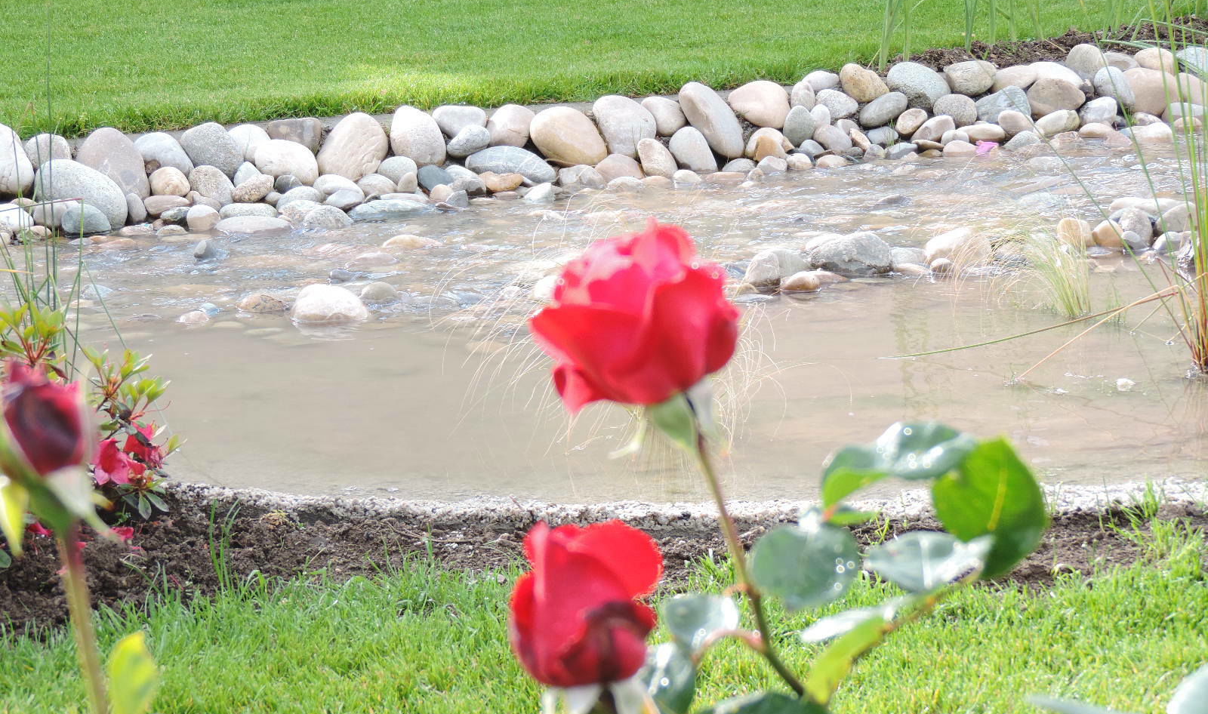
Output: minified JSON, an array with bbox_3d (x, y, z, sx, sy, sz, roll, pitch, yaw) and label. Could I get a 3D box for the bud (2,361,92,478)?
[{"bbox_3d":[-0.208,0.024,1.170,0.032,0.040,0.032,0,15,0],"label":"bud"}]

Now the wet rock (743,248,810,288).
[{"bbox_3d":[0.359,-0.184,6.550,0.134,0.092,0.110,0,14,0],"label":"wet rock"}]

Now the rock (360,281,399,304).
[{"bbox_3d":[-0.421,-0.113,5.906,0.074,0.060,0.064,0,14,0],"label":"rock"}]

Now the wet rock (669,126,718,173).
[{"bbox_3d":[0.187,-0.433,6.570,0.079,0.107,0.071,-24,14,6],"label":"wet rock"}]

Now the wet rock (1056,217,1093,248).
[{"bbox_3d":[1.031,-0.269,6.870,0.082,0.070,0.075,0,14,0],"label":"wet rock"}]

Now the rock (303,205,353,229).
[{"bbox_3d":[-0.559,-0.276,6.360,0.106,0.065,0.090,-1,17,-5],"label":"rock"}]

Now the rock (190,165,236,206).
[{"bbox_3d":[-0.801,-0.346,6.420,0.096,0.088,0.085,-2,17,-7],"label":"rock"}]

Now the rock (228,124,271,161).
[{"bbox_3d":[-0.749,-0.449,6.666,0.098,0.094,0.080,0,14,0],"label":"rock"}]

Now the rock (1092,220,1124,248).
[{"bbox_3d":[0.995,-0.243,6.200,0.066,0.058,0.060,3,17,9],"label":"rock"}]

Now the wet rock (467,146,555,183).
[{"bbox_3d":[-0.224,-0.456,7.480,0.213,0.090,0.130,0,14,0],"label":"wet rock"}]

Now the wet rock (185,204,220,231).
[{"bbox_3d":[-0.901,-0.313,7.060,0.077,0.065,0.070,0,14,0],"label":"wet rock"}]

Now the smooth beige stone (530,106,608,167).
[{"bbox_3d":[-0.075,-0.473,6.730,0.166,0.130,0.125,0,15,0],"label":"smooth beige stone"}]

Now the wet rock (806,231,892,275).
[{"bbox_3d":[0.516,-0.217,6.630,0.180,0.098,0.135,0,14,0],"label":"wet rock"}]

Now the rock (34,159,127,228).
[{"bbox_3d":[-1.013,-0.317,6.077,0.194,0.120,0.108,24,14,-6],"label":"rock"}]

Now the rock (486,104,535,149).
[{"bbox_3d":[-0.198,-0.486,6.636,0.102,0.096,0.086,0,15,0],"label":"rock"}]

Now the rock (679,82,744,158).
[{"bbox_3d":[0.229,-0.501,6.662,0.092,0.184,0.078,-32,13,8],"label":"rock"}]

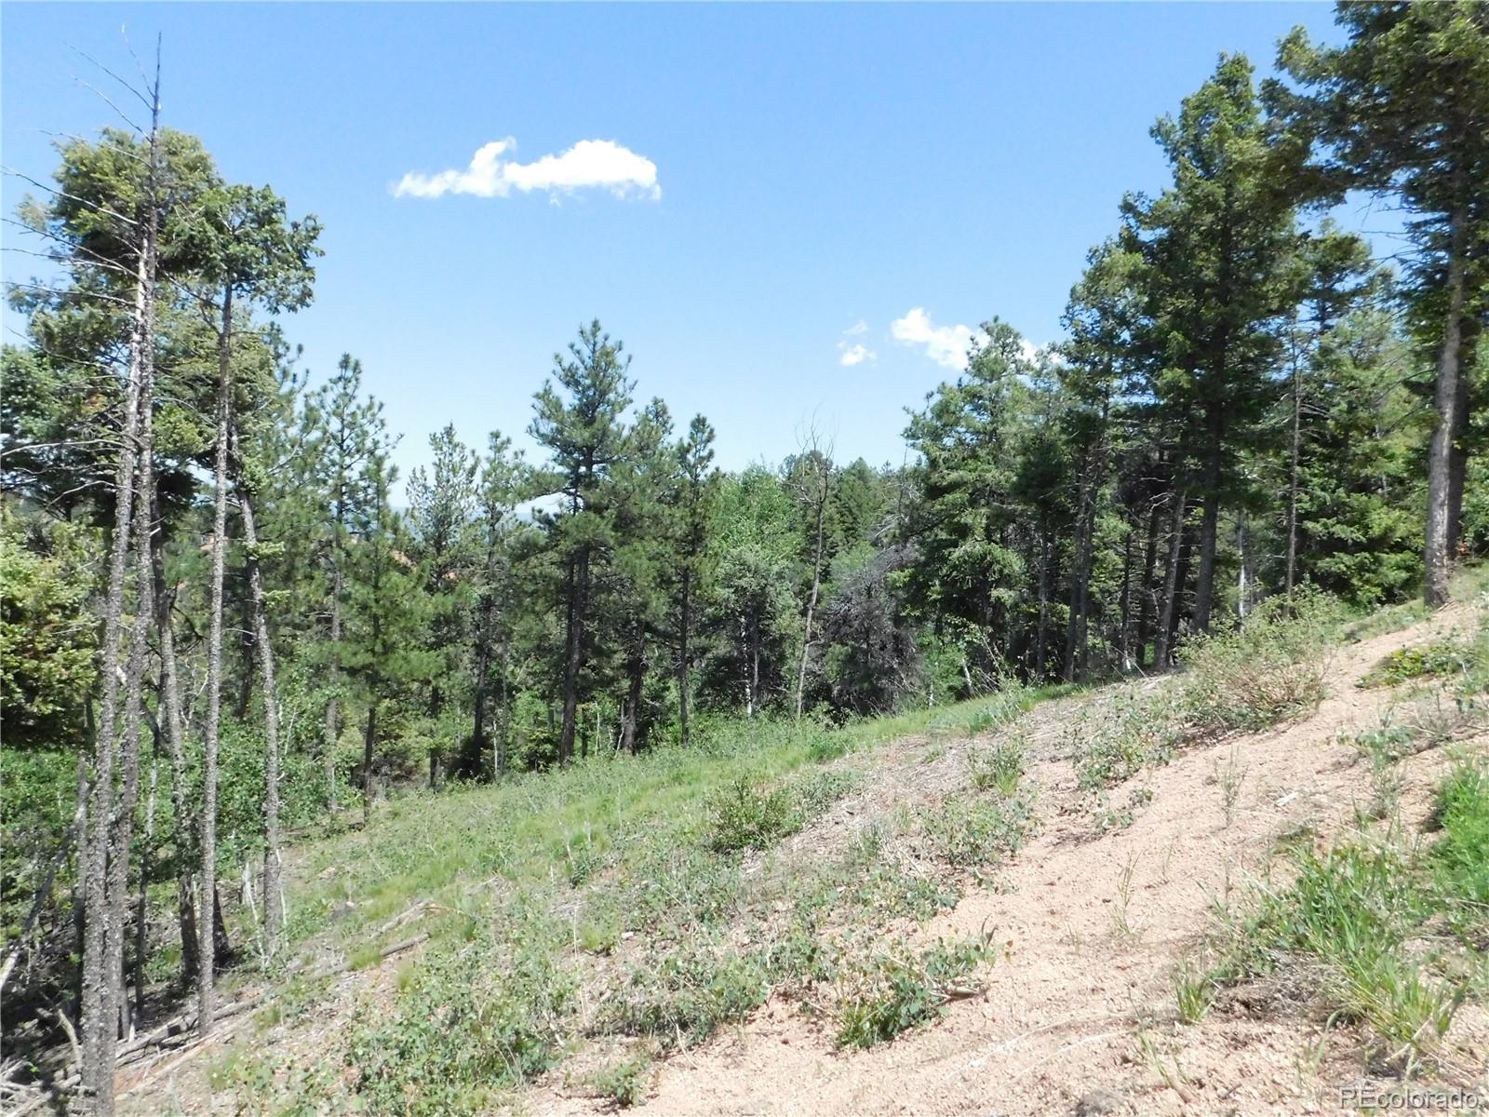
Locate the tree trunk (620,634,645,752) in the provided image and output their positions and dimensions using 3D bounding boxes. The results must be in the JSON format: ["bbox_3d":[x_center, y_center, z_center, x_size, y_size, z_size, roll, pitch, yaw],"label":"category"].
[{"bbox_3d":[-2.521,3.052,22.453,0.271,2.716,0.271,3,2,-6],"label":"tree trunk"}]

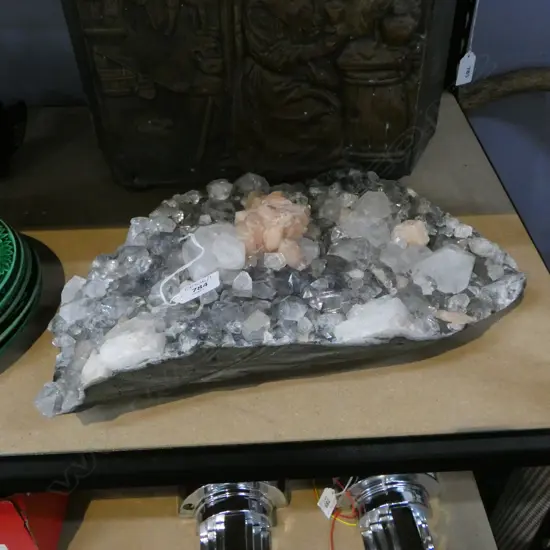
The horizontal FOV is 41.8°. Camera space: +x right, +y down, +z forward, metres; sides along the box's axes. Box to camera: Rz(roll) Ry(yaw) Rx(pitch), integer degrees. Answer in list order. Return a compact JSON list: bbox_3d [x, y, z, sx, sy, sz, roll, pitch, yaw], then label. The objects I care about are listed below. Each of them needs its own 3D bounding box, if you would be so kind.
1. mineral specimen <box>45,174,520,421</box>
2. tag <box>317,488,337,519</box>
[{"bbox_3d":[0.007,-0.007,0.617,0.388,0.086,0.220,-7,39,-6],"label":"mineral specimen"},{"bbox_3d":[0.065,0.271,0.860,0.001,0.043,0.022,-17,50,-37],"label":"tag"}]

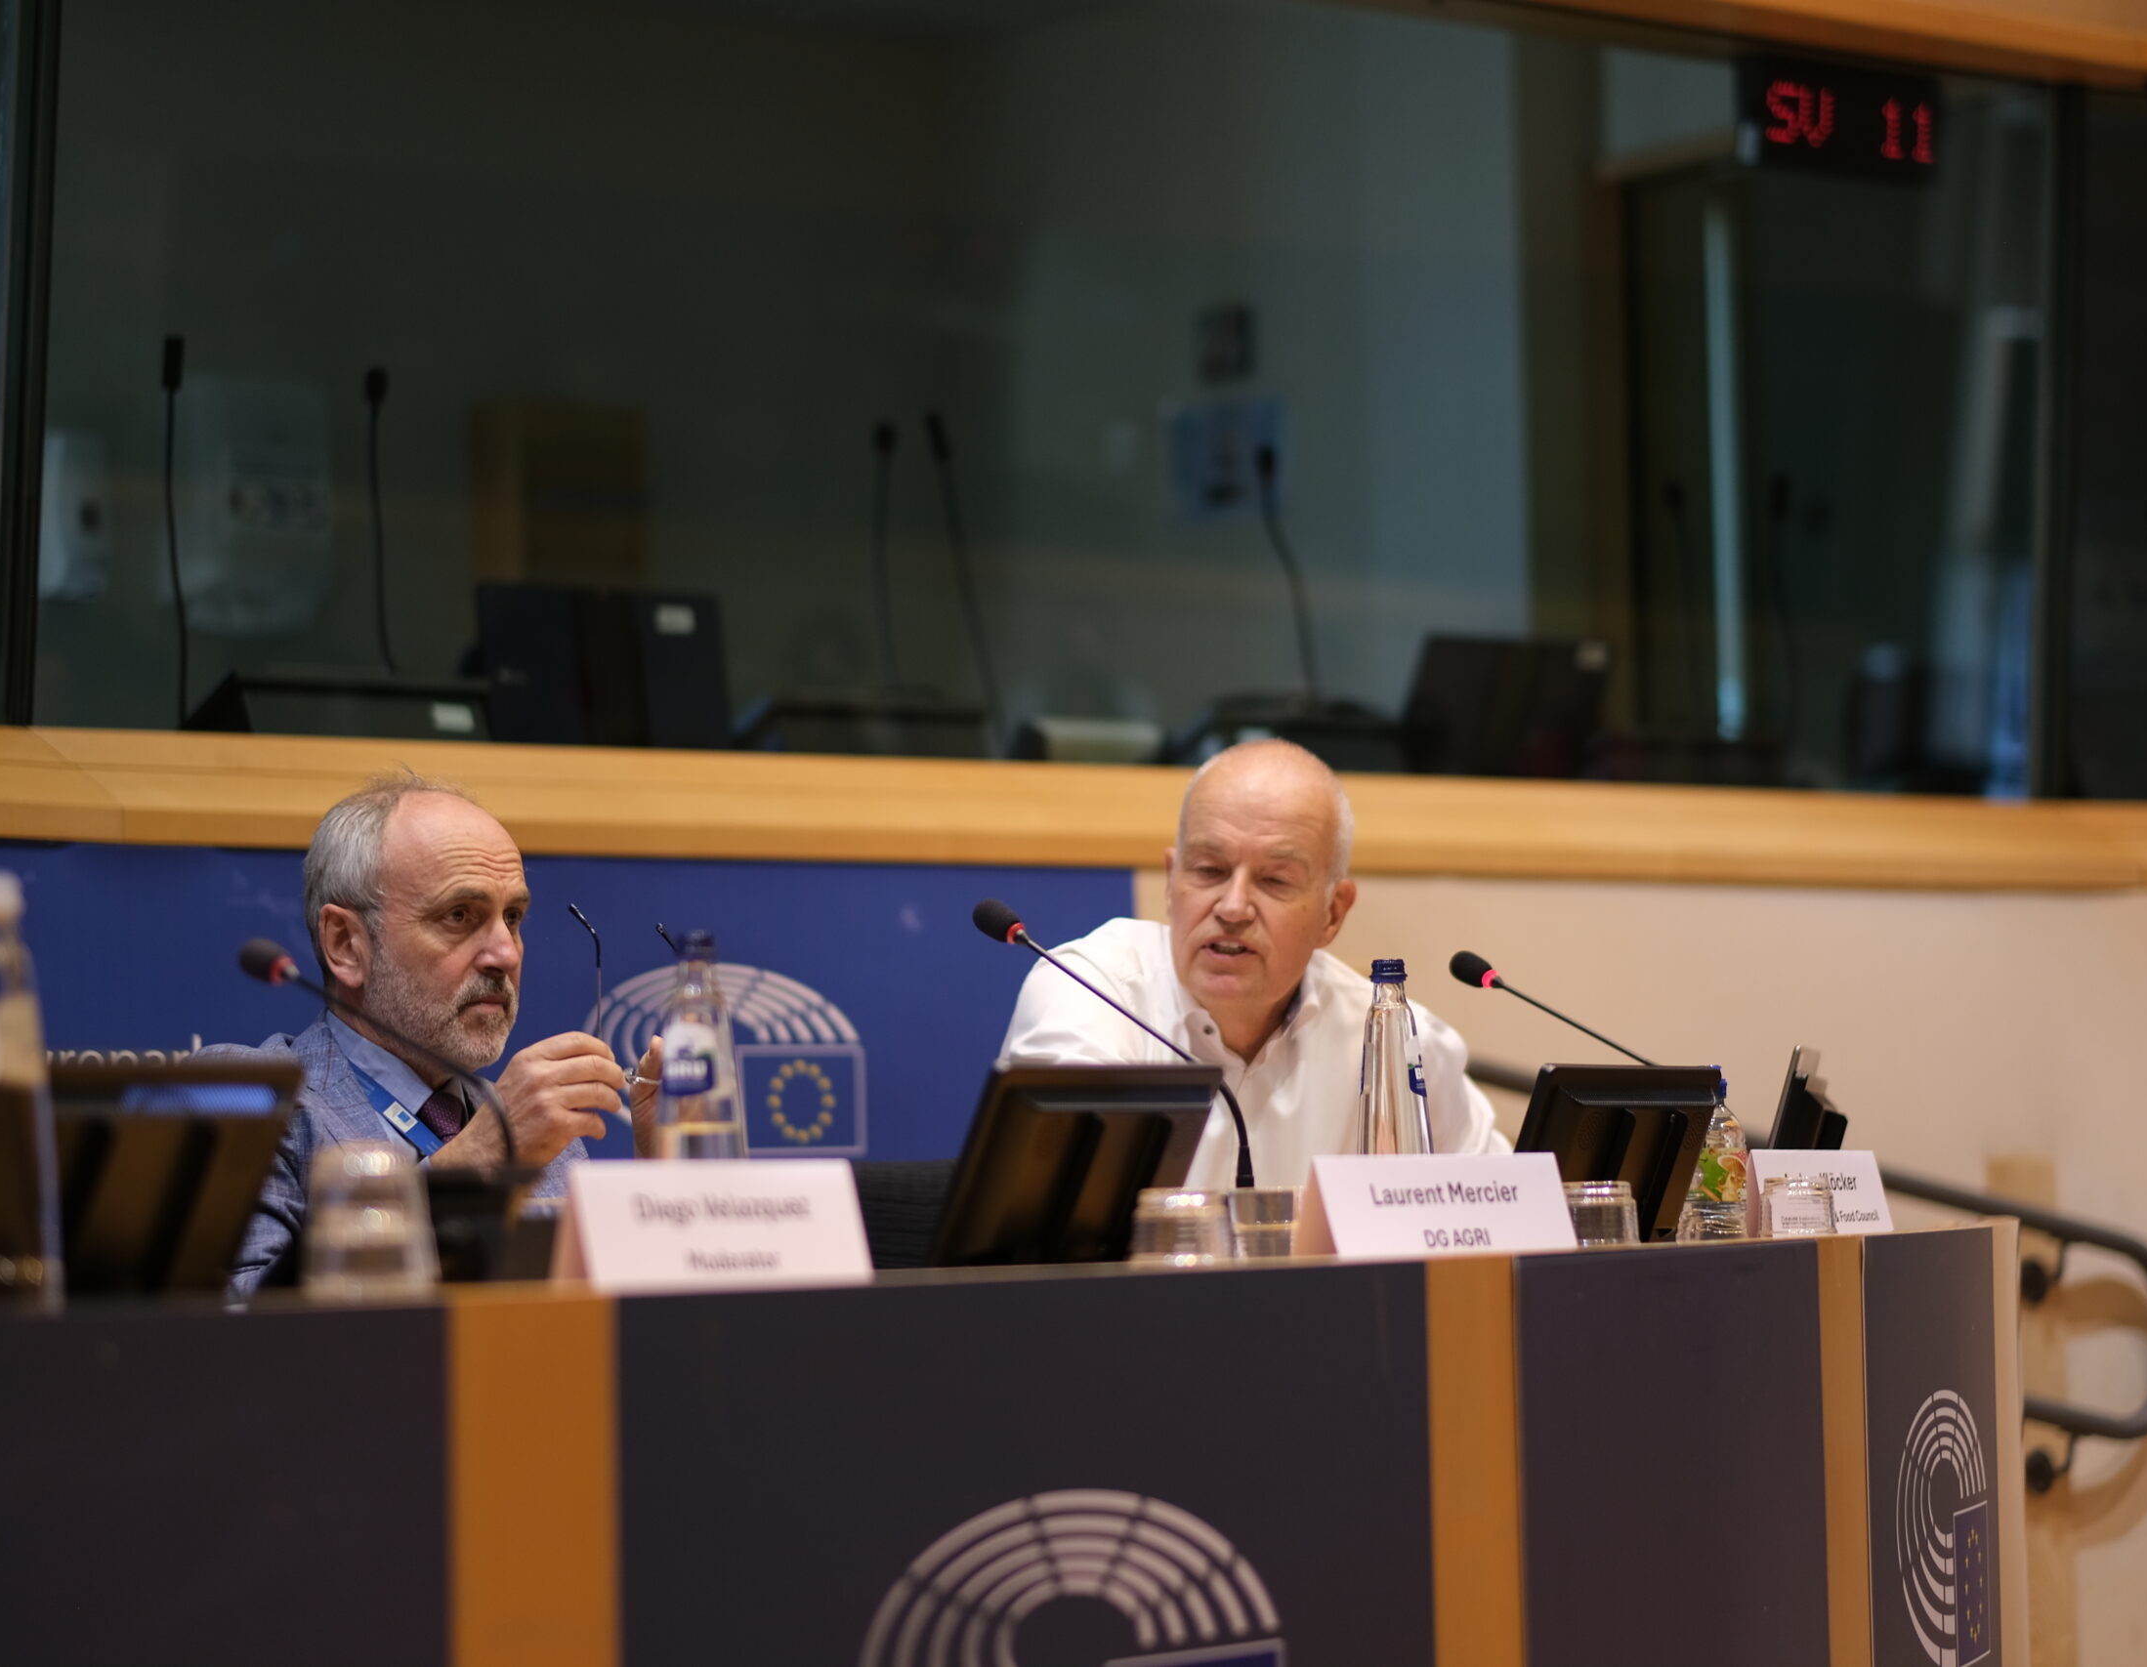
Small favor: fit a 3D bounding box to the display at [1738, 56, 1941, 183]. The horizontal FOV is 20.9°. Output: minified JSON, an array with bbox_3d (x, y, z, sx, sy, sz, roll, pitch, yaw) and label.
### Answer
[{"bbox_3d":[1.048,-0.978,7.950,0.365,0.155,0.050,2,-5,-40],"label":"display"}]

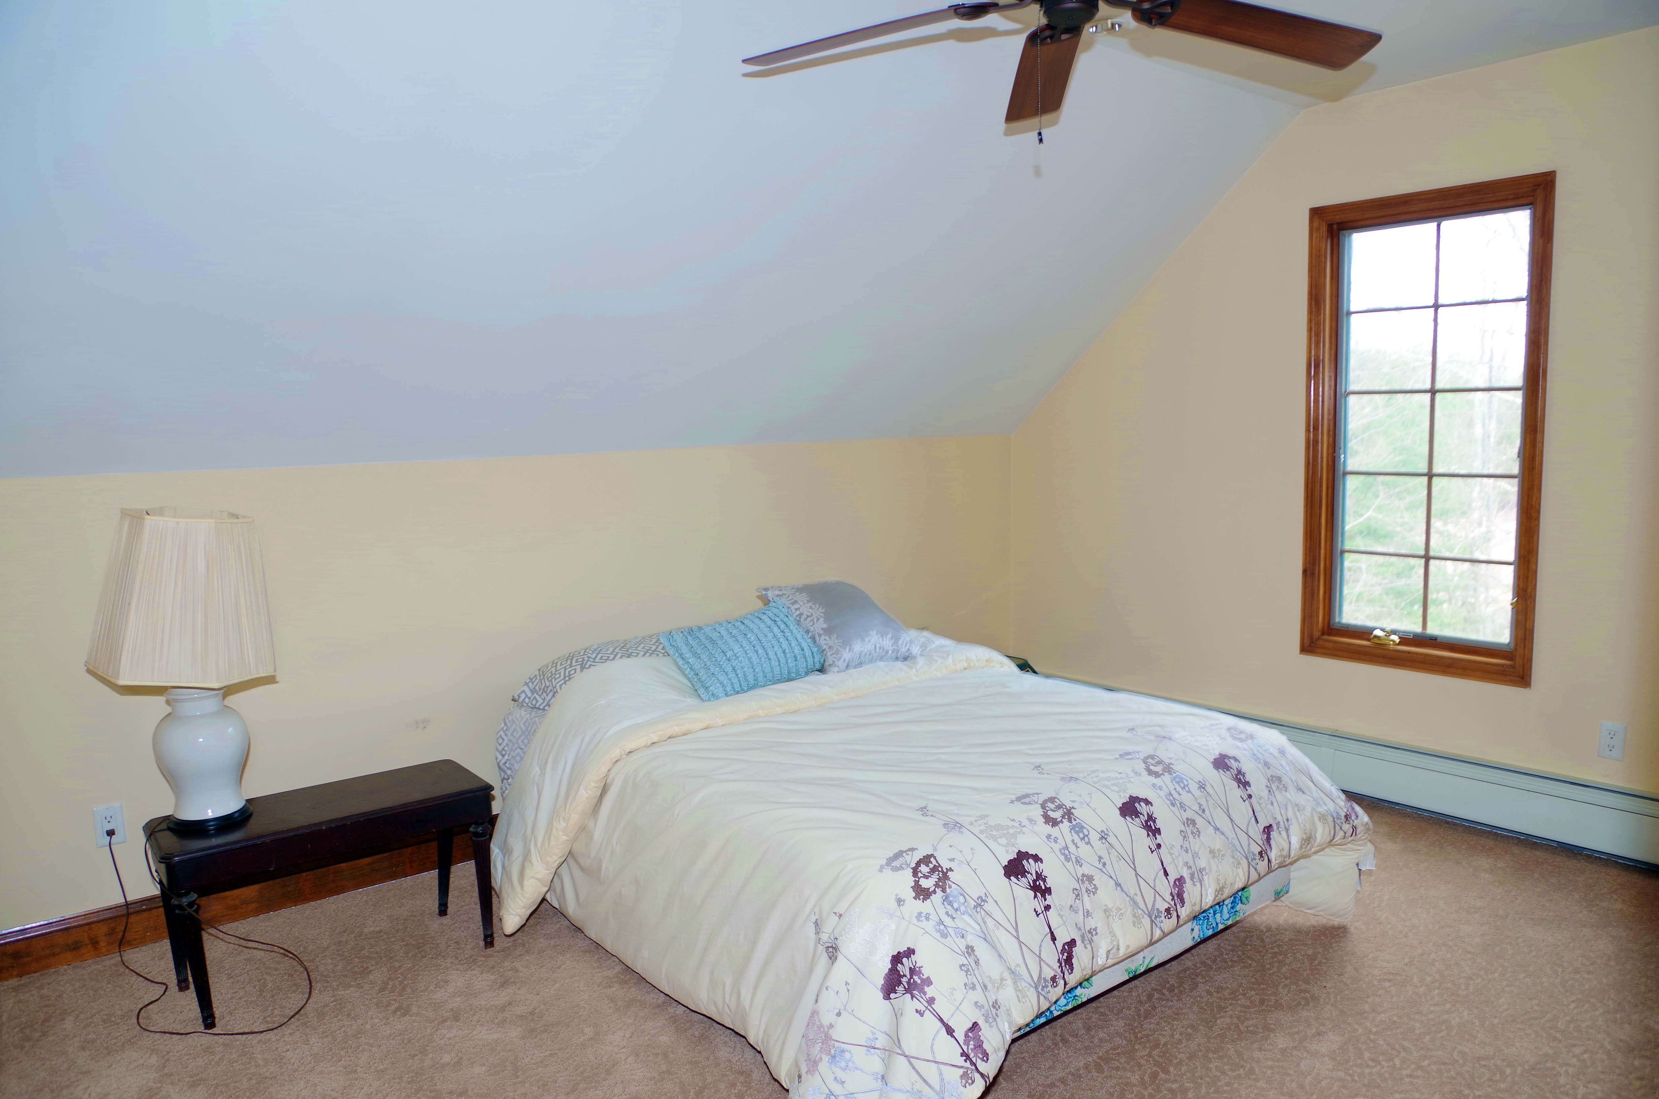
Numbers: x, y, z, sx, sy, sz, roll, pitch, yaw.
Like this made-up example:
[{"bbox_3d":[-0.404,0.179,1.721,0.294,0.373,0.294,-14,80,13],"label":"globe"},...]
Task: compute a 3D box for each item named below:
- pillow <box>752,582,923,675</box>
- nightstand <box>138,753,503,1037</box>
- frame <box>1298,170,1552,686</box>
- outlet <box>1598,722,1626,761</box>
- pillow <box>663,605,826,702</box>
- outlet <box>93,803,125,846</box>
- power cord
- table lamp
[{"bbox_3d":[0.040,0.263,3.997,0.460,0.140,0.440,-5,43,-44],"label":"pillow"},{"bbox_3d":[-1.364,0.923,3.025,0.800,0.465,0.340,-7,8,-38],"label":"nightstand"},{"bbox_3d":[2.065,-0.397,3.881,0.080,1.665,0.800,-7,8,-38],"label":"frame"},{"bbox_3d":[2.470,0.605,3.484,0.010,0.115,0.070,-7,8,-38],"label":"outlet"},{"bbox_3d":[-0.284,0.335,3.714,0.510,0.120,0.310,-13,53,-40],"label":"pillow"},{"bbox_3d":[-2.043,0.785,3.136,0.070,0.115,0.010,-7,8,-38],"label":"outlet"},{"bbox_3d":[-1.663,0.935,2.968,0.410,0.480,0.740,-7,8,-38],"label":"power cord"},{"bbox_3d":[-1.645,0.311,2.853,0.420,0.810,0.385,-4,7,-21],"label":"table lamp"}]

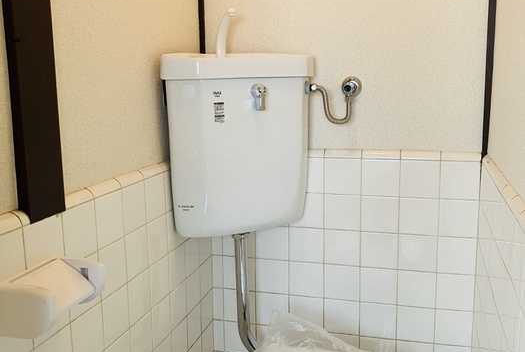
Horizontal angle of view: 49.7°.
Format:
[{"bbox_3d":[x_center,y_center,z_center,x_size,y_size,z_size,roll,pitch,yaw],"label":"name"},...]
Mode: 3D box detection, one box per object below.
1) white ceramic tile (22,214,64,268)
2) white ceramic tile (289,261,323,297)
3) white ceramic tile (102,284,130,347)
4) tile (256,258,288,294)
[{"bbox_3d":[-0.377,0.123,0.973,0.008,0.105,0.105,2,10,15],"label":"white ceramic tile"},{"bbox_3d":[0.134,0.313,1.718,0.105,0.105,0.008,2,10,15],"label":"white ceramic tile"},{"bbox_3d":[-0.321,0.303,1.228,0.009,0.106,0.106,2,10,15],"label":"white ceramic tile"},{"bbox_3d":[0.030,0.309,1.747,0.105,0.105,0.008,2,10,15],"label":"tile"}]

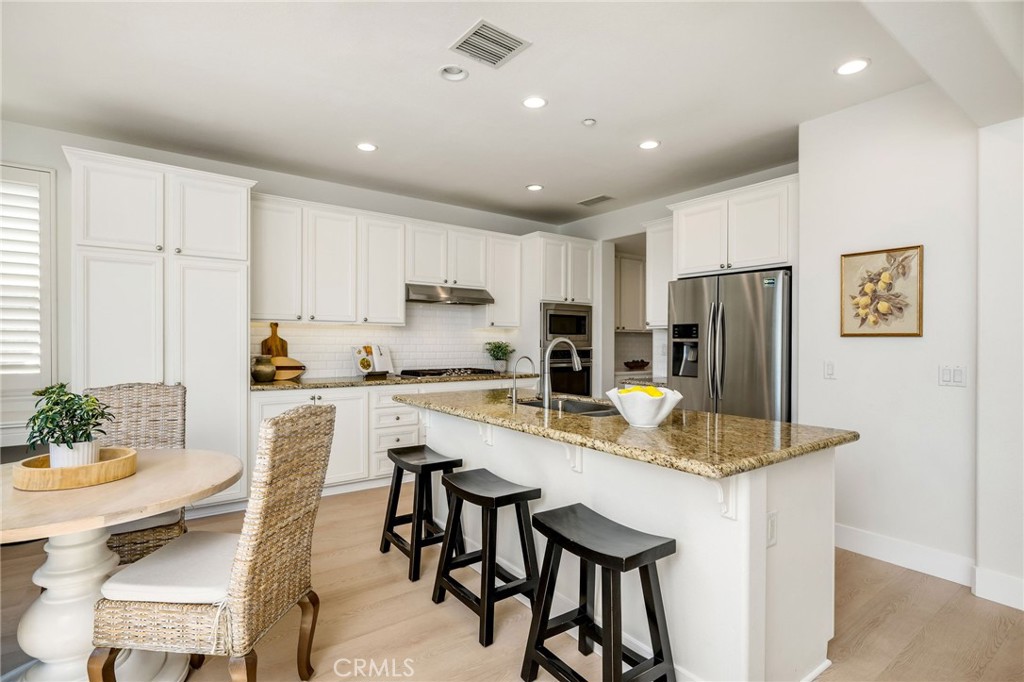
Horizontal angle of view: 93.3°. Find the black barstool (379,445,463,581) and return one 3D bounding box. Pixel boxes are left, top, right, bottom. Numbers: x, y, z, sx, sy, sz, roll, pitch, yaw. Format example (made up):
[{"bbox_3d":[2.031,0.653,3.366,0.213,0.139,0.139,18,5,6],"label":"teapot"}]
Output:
[{"bbox_3d":[-0.496,0.949,2.772,0.340,0.610,0.470,0,0,-37],"label":"black barstool"}]

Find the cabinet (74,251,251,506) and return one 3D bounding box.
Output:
[{"bbox_3d":[-2.454,0.326,3.438,0.960,1.805,0.600,0,0,-37],"label":"cabinet"}]

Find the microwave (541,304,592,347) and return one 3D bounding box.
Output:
[{"bbox_3d":[0.519,-0.164,5.573,0.755,0.475,0.440,0,0,-37],"label":"microwave"}]

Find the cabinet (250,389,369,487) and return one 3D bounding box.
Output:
[{"bbox_3d":[-1.727,0.812,4.043,0.895,0.890,0.630,0,0,-36],"label":"cabinet"}]

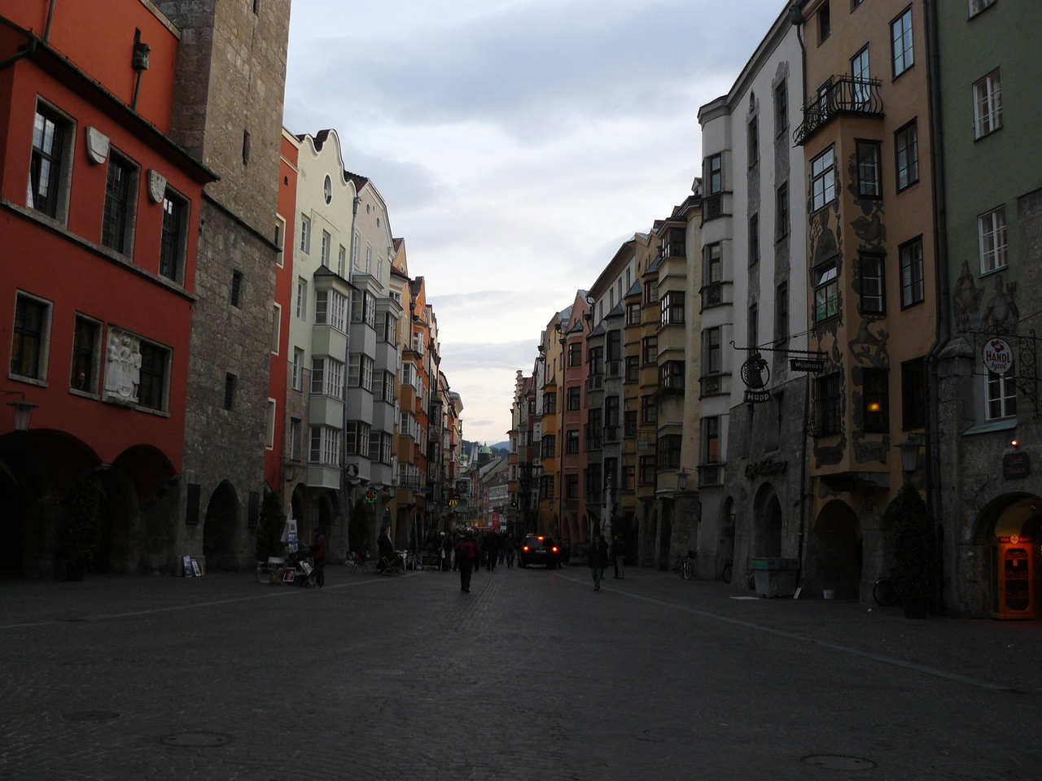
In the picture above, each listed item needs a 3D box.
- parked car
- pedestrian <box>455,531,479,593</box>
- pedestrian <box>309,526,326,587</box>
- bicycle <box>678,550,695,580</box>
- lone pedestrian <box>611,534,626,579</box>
[{"bbox_3d":[0.919,8.278,55.681,1.820,1.560,4.550,2,-8,-3],"label":"parked car"},{"bbox_3d":[-1.542,4.908,31.116,0.640,1.750,0.420,1,-8,-2],"label":"pedestrian"},{"bbox_3d":[-5.874,4.848,31.616,0.450,1.740,0.500,2,-8,-3],"label":"pedestrian"},{"bbox_3d":[6.507,6.881,42.772,0.580,1.080,1.720,2,-8,-3],"label":"bicycle"},{"bbox_3d":[3.811,6.412,41.916,0.420,1.750,0.500,-2,-8,20],"label":"lone pedestrian"}]

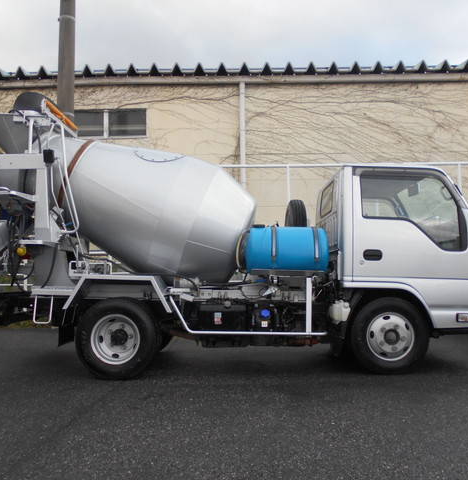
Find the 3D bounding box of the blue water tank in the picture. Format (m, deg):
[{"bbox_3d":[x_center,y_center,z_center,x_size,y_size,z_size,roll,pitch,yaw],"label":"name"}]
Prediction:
[{"bbox_3d":[0.462,0.099,4.667,0.830,0.435,0.435,-1,-3,-1],"label":"blue water tank"}]

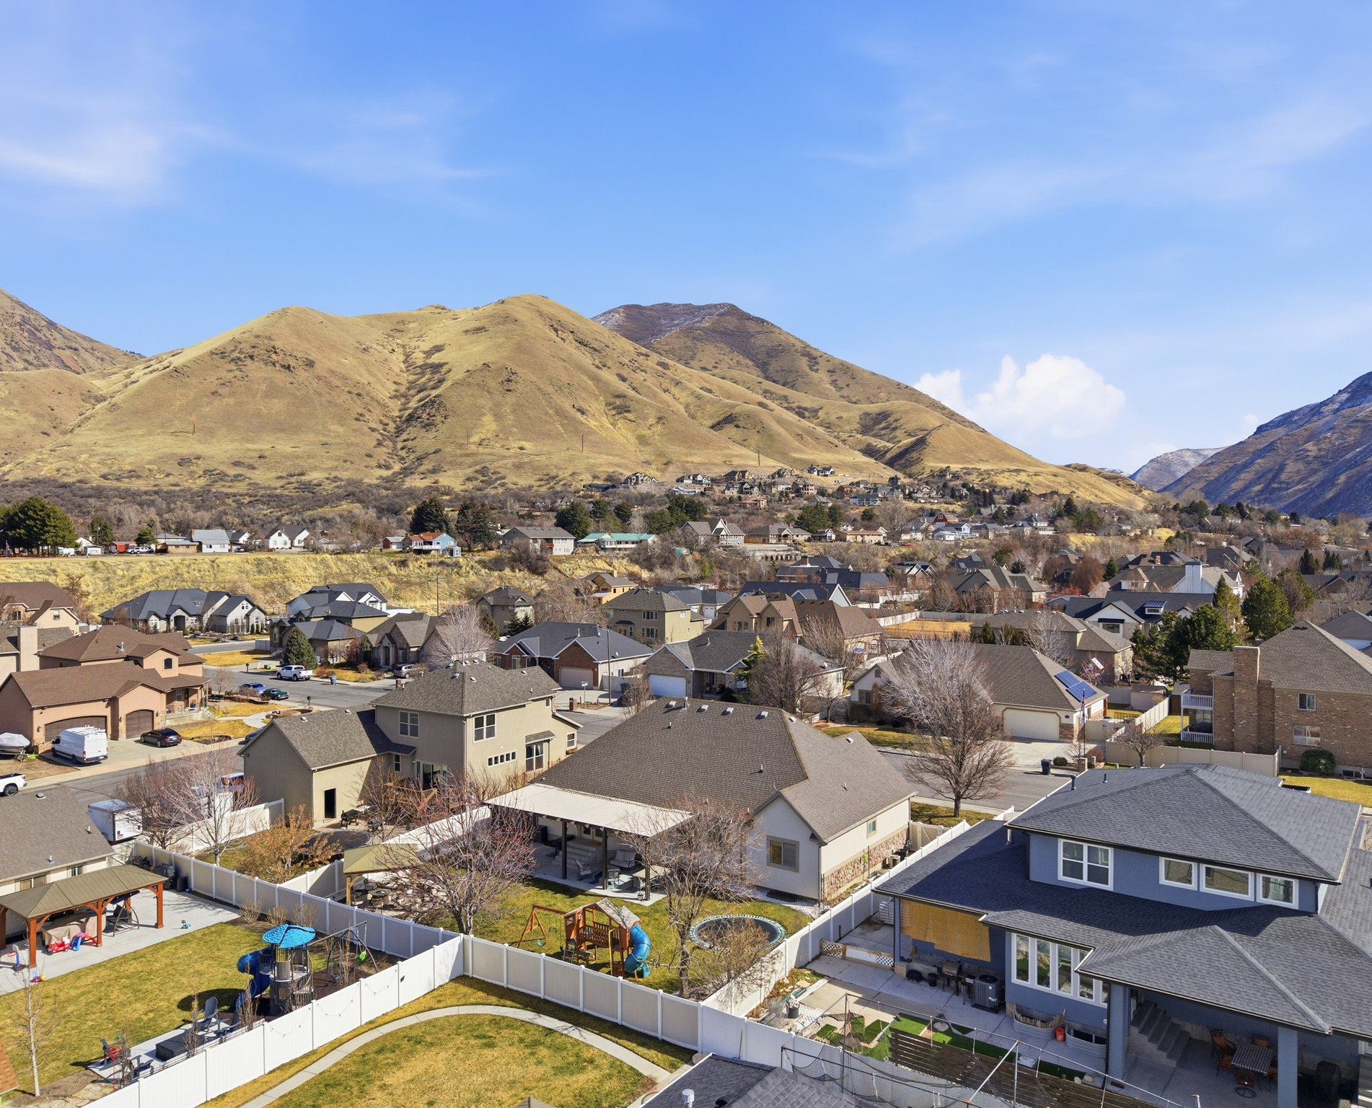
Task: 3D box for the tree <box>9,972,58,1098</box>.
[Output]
[{"bbox_3d":[-24.107,17.633,37.800,1.750,4.800,1.750,0,1,0],"label":"tree"}]

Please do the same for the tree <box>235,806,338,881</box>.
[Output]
[{"bbox_3d":[-22.158,15.928,57.000,5.500,4.050,5.500,-1,1,-21],"label":"tree"}]

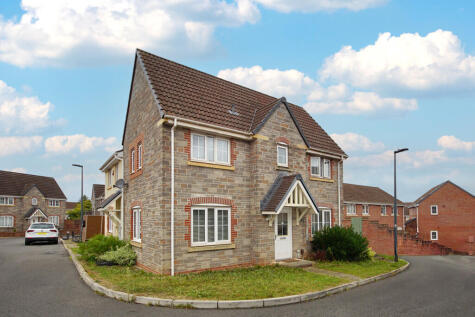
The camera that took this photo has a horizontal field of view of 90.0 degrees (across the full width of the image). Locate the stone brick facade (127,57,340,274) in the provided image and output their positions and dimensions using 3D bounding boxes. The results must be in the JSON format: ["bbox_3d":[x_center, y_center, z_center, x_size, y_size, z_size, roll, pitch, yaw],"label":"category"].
[{"bbox_3d":[0.200,0.200,12.700,10.300,8.400,5.700,7,-11,-37],"label":"stone brick facade"}]

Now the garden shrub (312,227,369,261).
[{"bbox_3d":[4.800,3.900,11.100,2.500,1.500,1.900,7,-11,-37],"label":"garden shrub"}]

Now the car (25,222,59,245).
[{"bbox_3d":[-15.250,5.750,18.600,1.900,1.650,4.450,6,-11,-35],"label":"car"}]

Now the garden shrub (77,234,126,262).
[{"bbox_3d":[-5.650,3.700,9.900,1.800,1.100,1.700,7,-11,-37],"label":"garden shrub"}]

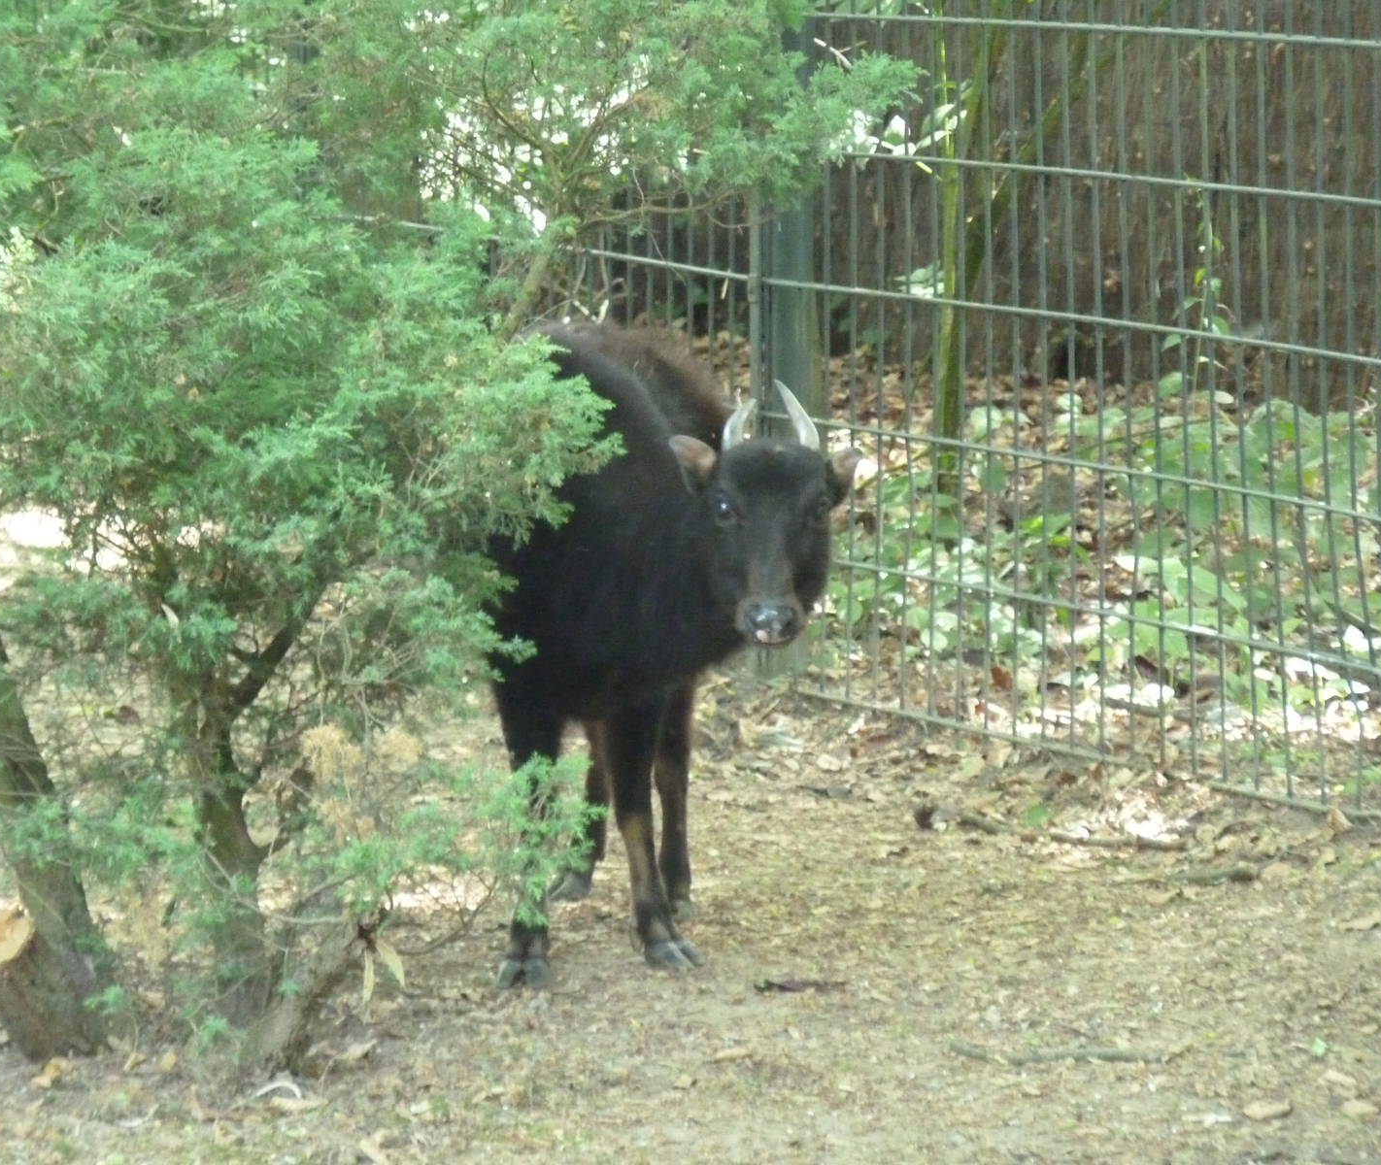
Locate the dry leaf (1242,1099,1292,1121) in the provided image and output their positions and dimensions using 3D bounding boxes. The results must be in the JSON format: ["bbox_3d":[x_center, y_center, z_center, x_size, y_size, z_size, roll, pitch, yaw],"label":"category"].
[{"bbox_3d":[0.581,0.532,9.516,0.049,0.018,0.033,0,4,0],"label":"dry leaf"}]

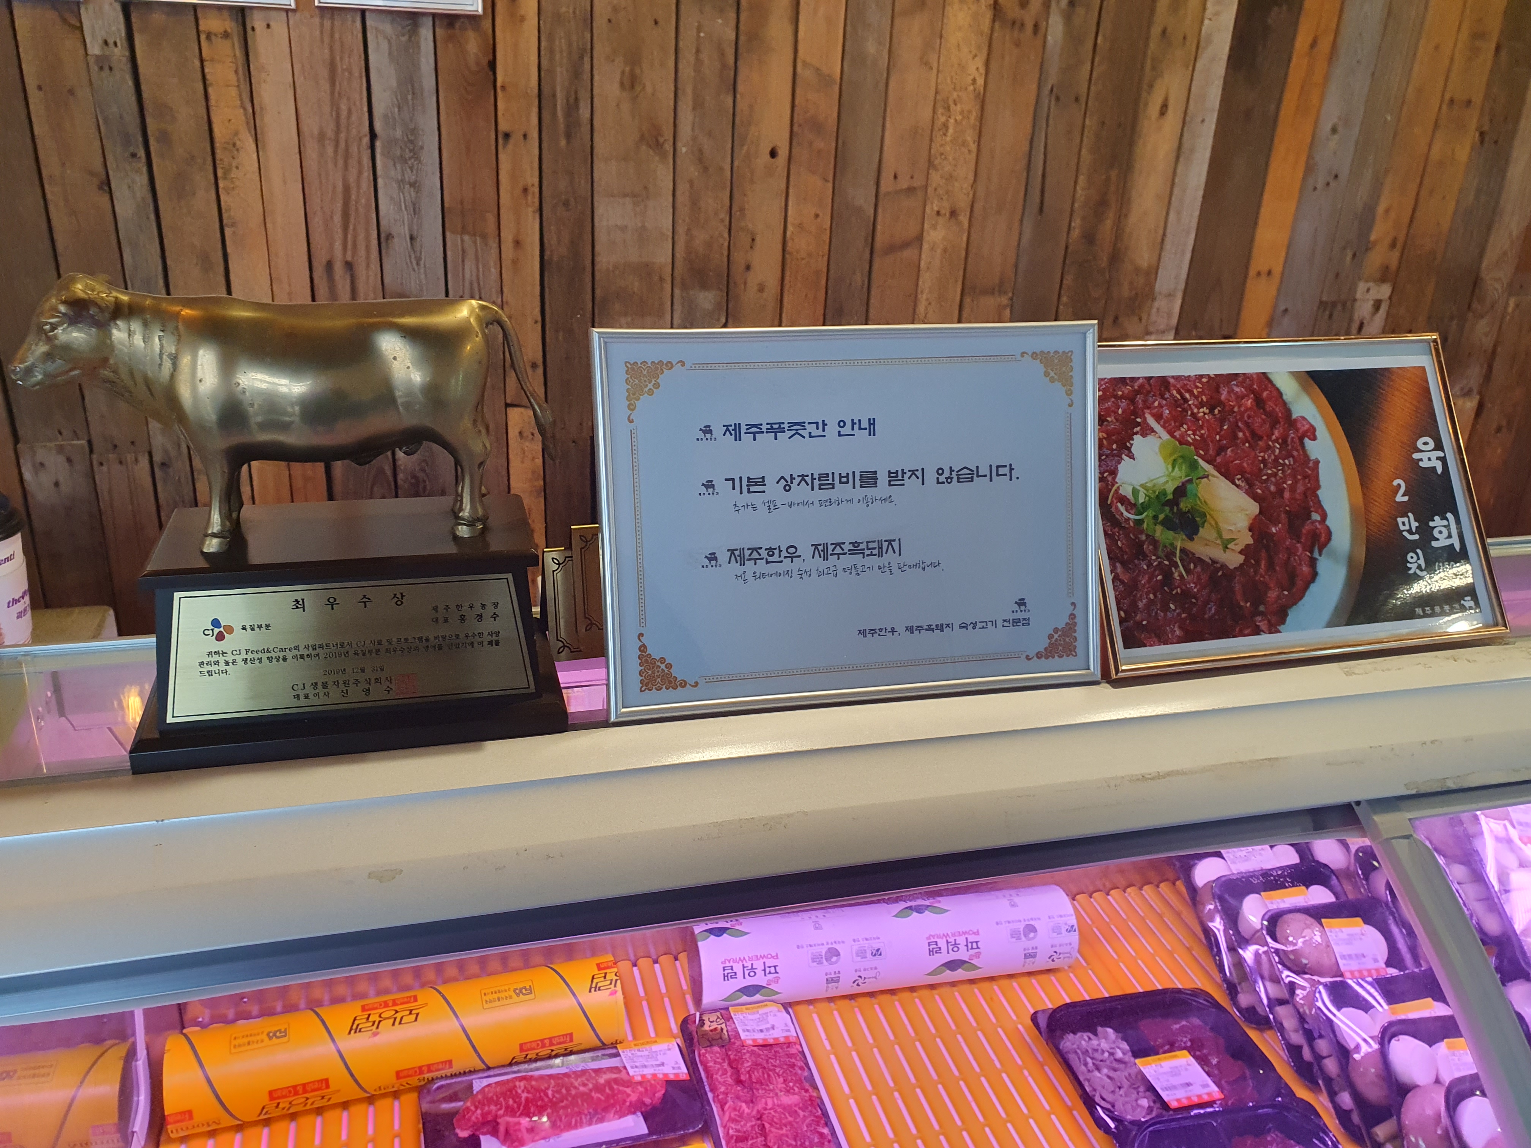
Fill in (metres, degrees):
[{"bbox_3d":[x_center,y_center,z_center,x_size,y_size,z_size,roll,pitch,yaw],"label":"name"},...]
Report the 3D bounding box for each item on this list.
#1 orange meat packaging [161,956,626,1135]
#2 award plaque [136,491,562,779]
[{"bbox_3d":[-0.380,0.493,1.220,0.450,0.095,0.095,-4,23,-18],"label":"orange meat packaging"},{"bbox_3d":[-0.330,0.033,0.931,0.311,0.141,0.194,-4,23,-16],"label":"award plaque"}]

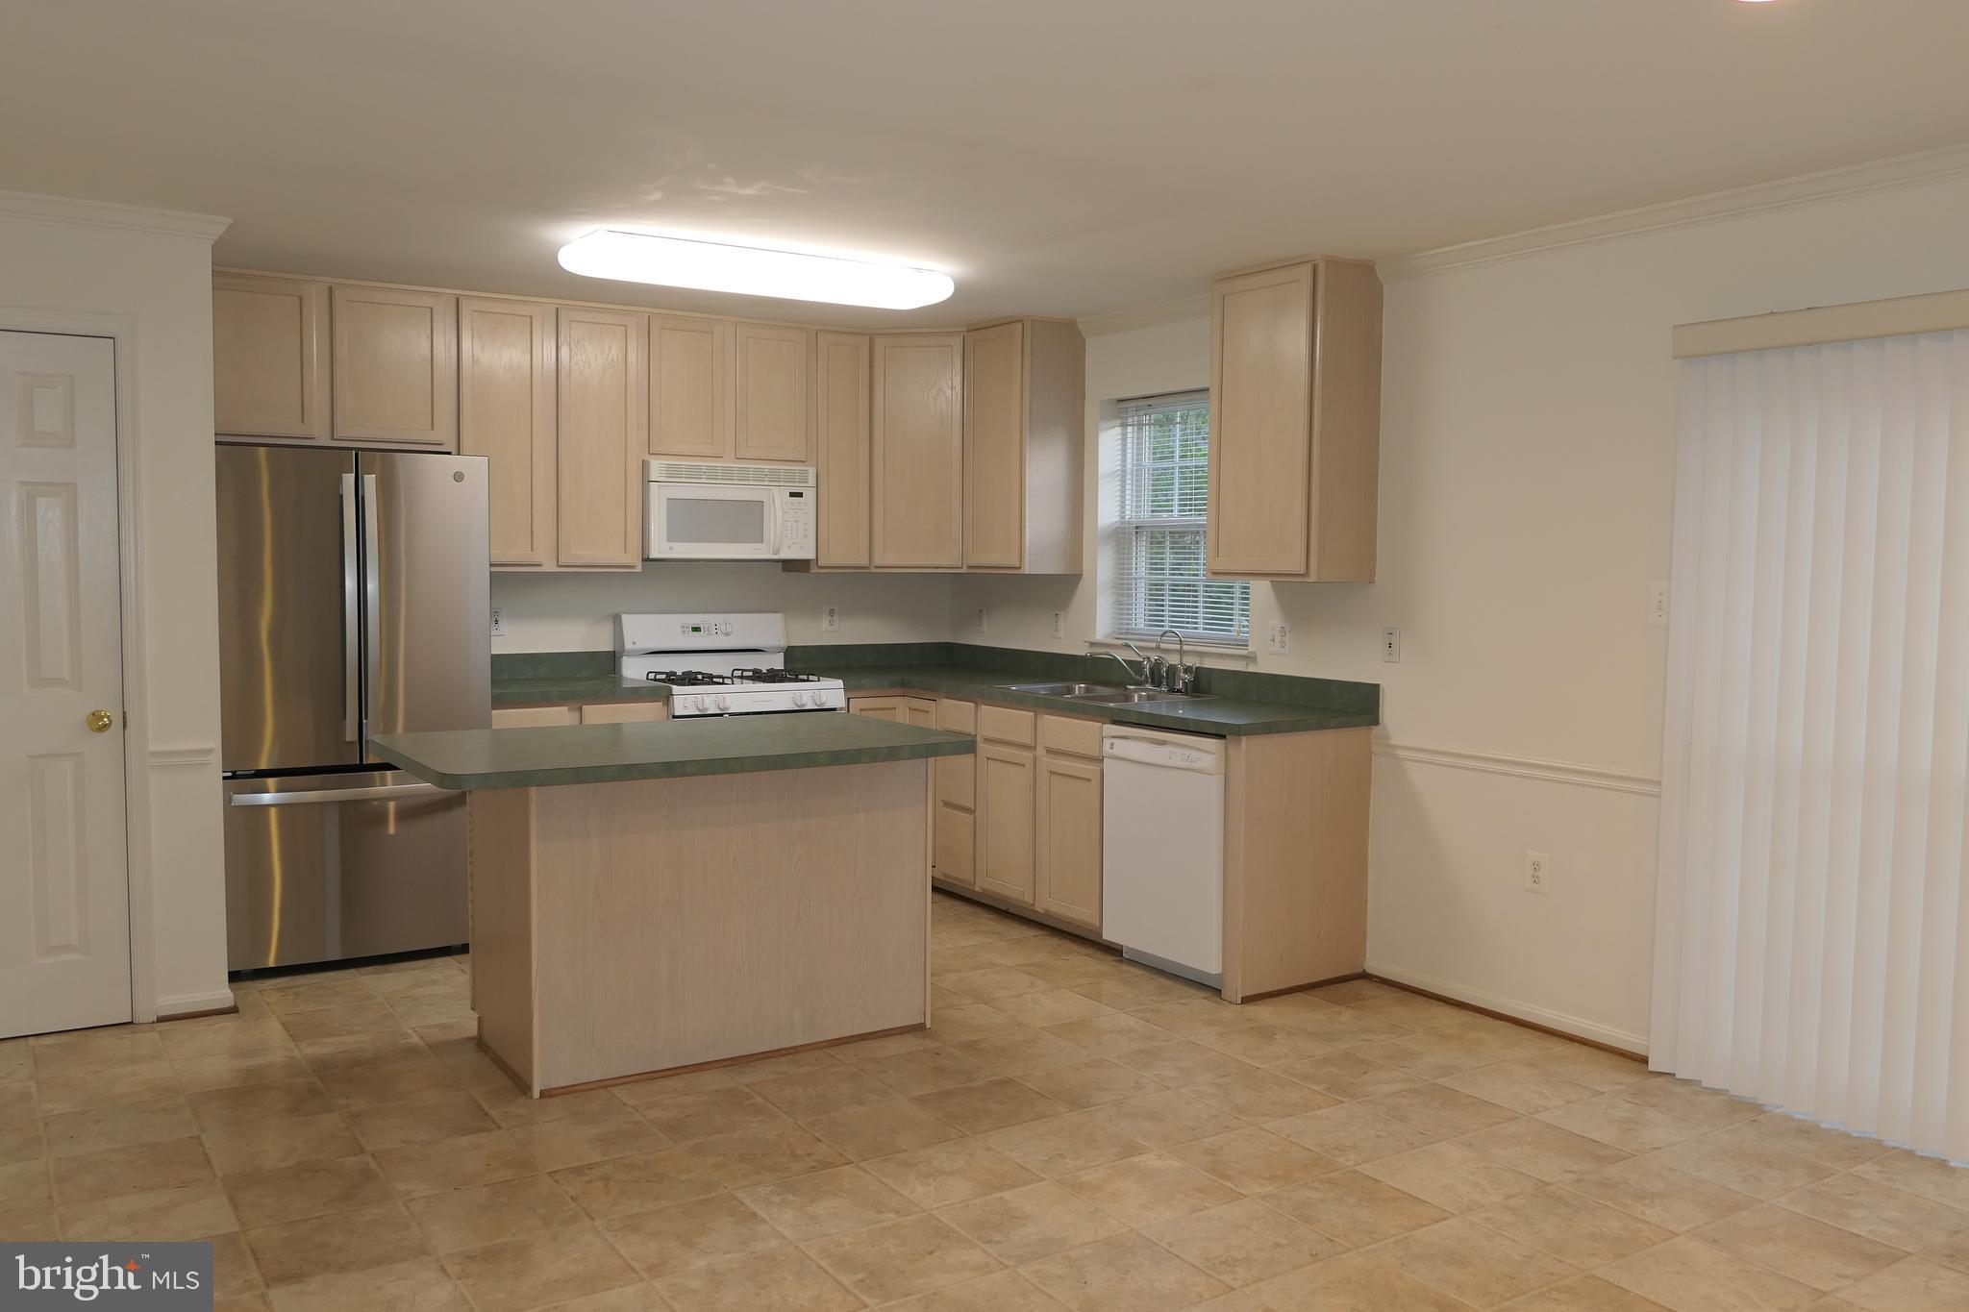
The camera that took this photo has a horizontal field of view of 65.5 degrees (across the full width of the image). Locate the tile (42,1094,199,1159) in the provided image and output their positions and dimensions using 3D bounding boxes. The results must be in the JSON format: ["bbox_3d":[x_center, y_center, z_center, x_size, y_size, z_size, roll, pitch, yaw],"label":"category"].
[{"bbox_3d":[-2.136,1.170,3.791,0.320,0.010,0.320,-2,4,-33],"label":"tile"}]

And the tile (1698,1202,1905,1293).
[{"bbox_3d":[1.677,1.225,3.149,0.308,0.010,0.308,-2,4,-33],"label":"tile"}]

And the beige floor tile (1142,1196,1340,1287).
[{"bbox_3d":[0.531,1.218,3.186,0.305,0.010,0.305,-1,4,-33],"label":"beige floor tile"}]

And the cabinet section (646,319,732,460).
[{"bbox_3d":[-1.303,-1.107,6.464,0.370,0.595,0.322,-2,4,-33],"label":"cabinet section"}]

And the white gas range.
[{"bbox_3d":[-1.055,0.418,6.562,0.762,1.173,0.680,-1,4,-33],"label":"white gas range"}]

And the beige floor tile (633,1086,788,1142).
[{"bbox_3d":[-0.694,1.176,3.923,0.317,0.010,0.314,-2,4,-33],"label":"beige floor tile"}]

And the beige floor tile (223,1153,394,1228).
[{"bbox_3d":[-1.510,1.199,3.426,0.320,0.010,0.320,-2,4,-33],"label":"beige floor tile"}]

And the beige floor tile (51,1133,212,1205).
[{"bbox_3d":[-1.962,1.188,3.528,0.320,0.010,0.320,-2,4,-33],"label":"beige floor tile"}]

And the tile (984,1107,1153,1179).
[{"bbox_3d":[0.195,1.197,3.745,0.317,0.010,0.314,-2,4,-33],"label":"tile"}]

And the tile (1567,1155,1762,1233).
[{"bbox_3d":[1.541,1.229,3.487,0.320,0.010,0.320,-2,4,-33],"label":"tile"}]

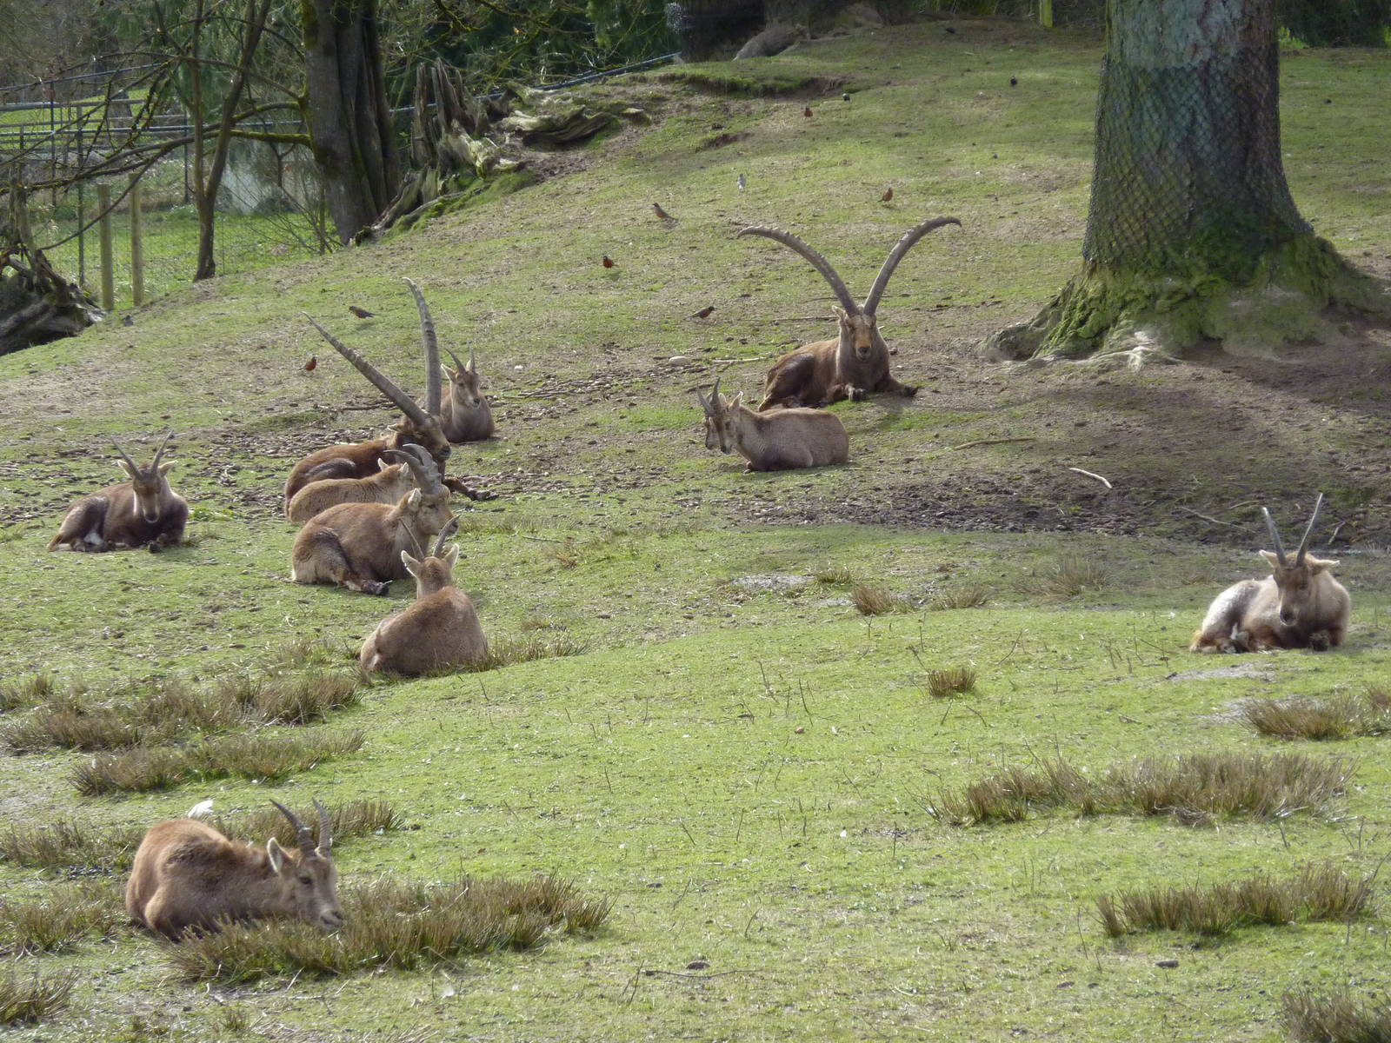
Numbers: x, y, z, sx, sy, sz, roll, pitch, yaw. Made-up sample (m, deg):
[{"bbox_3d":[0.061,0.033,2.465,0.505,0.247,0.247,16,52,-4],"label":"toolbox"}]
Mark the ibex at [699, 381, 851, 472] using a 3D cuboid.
[{"bbox_3d":[0.473,-0.594,52.100,0.930,0.560,0.410,-1,3,-14],"label":"ibex"}]

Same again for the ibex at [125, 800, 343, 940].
[{"bbox_3d":[-1.592,1.174,28.450,0.600,0.460,0.820,-1,3,-27],"label":"ibex"}]

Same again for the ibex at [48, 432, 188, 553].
[{"bbox_3d":[-3.107,-0.155,45.400,0.450,0.620,0.850,-2,3,-43],"label":"ibex"}]

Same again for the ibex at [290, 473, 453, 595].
[{"bbox_3d":[-1.633,-0.019,42.900,0.880,0.710,0.480,0,3,-9],"label":"ibex"}]

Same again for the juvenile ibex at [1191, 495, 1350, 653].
[{"bbox_3d":[2.673,0.245,39.200,0.460,0.700,0.860,-2,3,-41],"label":"juvenile ibex"}]

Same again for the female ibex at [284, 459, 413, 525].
[{"bbox_3d":[-1.893,-0.146,46.300,0.780,0.400,0.360,-1,3,-23],"label":"female ibex"}]

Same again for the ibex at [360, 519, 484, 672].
[{"bbox_3d":[-1.229,0.331,38.100,0.430,0.660,0.780,2,3,37],"label":"ibex"}]

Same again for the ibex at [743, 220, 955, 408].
[{"bbox_3d":[1.111,-1.433,58.100,1.100,1.290,1.250,-2,3,-41],"label":"ibex"}]

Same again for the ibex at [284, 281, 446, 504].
[{"bbox_3d":[-1.812,-0.723,48.600,1.180,1.300,0.750,1,3,22],"label":"ibex"}]

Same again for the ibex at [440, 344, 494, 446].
[{"bbox_3d":[-1.261,-0.724,46.300,0.330,0.520,0.780,-2,5,-18],"label":"ibex"}]

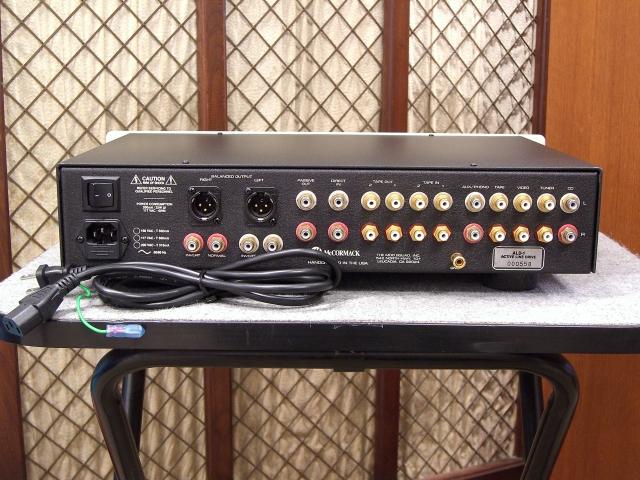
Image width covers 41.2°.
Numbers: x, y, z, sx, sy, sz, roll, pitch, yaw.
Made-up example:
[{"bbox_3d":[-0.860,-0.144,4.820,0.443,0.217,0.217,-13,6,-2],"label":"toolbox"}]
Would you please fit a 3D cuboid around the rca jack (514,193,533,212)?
[{"bbox_3d":[0.163,-0.029,0.677,0.015,0.015,0.012,1,12,0],"label":"rca jack"}]

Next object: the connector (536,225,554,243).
[{"bbox_3d":[0.180,-0.004,0.676,0.015,0.015,0.013,0,12,-1],"label":"connector"}]

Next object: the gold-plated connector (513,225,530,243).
[{"bbox_3d":[0.162,-0.004,0.678,0.015,0.015,0.013,0,13,-1],"label":"gold-plated connector"}]

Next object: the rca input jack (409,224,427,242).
[{"bbox_3d":[0.079,-0.004,0.682,0.015,0.015,0.012,1,12,0],"label":"rca input jack"}]

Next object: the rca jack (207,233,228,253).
[{"bbox_3d":[-0.083,0.004,0.679,0.016,0.016,0.011,0,13,-1],"label":"rca jack"}]

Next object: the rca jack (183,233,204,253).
[{"bbox_3d":[-0.101,0.003,0.676,0.016,0.016,0.011,0,12,-1],"label":"rca jack"}]

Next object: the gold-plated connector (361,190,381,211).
[{"bbox_3d":[0.040,-0.030,0.671,0.015,0.015,0.013,0,13,-1],"label":"gold-plated connector"}]

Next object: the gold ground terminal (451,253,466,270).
[{"bbox_3d":[0.111,0.017,0.680,0.010,0.010,0.015,0,12,-1],"label":"gold ground terminal"}]

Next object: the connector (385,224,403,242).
[{"bbox_3d":[0.060,-0.005,0.679,0.015,0.015,0.013,0,12,-1],"label":"connector"}]

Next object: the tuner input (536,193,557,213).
[{"bbox_3d":[0.181,-0.029,0.673,0.015,0.015,0.013,0,13,-1],"label":"tuner input"}]

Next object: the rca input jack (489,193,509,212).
[{"bbox_3d":[0.144,-0.029,0.677,0.015,0.015,0.012,1,12,0],"label":"rca input jack"}]

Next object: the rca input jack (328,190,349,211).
[{"bbox_3d":[0.015,-0.030,0.672,0.016,0.016,0.011,0,13,-1],"label":"rca input jack"}]

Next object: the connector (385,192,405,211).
[{"bbox_3d":[0.060,-0.029,0.669,0.015,0.015,0.013,0,12,-1],"label":"connector"}]

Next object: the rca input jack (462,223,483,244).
[{"bbox_3d":[0.124,-0.004,0.683,0.016,0.016,0.011,1,12,0],"label":"rca input jack"}]

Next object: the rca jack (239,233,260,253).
[{"bbox_3d":[-0.056,0.004,0.677,0.016,0.016,0.011,0,12,-1],"label":"rca jack"}]

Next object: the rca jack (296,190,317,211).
[{"bbox_3d":[-0.011,-0.030,0.670,0.016,0.016,0.011,0,12,-1],"label":"rca jack"}]

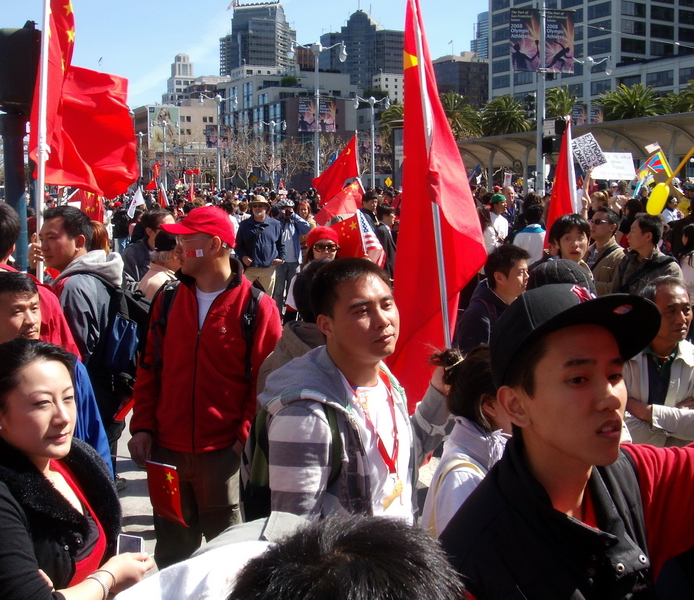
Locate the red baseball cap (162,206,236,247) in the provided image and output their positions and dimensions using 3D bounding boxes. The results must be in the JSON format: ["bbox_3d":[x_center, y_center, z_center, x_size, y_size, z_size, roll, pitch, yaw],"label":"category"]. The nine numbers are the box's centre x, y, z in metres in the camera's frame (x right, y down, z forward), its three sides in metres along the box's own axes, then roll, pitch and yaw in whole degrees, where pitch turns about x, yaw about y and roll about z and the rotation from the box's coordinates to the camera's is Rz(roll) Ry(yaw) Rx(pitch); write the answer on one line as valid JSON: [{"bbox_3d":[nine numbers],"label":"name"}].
[{"bbox_3d":[-0.528,-0.259,3.120,0.270,0.140,0.180,7,4,-22],"label":"red baseball cap"}]

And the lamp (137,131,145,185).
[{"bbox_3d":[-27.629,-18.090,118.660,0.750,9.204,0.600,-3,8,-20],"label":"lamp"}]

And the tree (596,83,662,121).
[{"bbox_3d":[23.802,-13.139,74.934,5.800,10.591,5.800,0,7,0],"label":"tree"}]

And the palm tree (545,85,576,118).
[{"bbox_3d":[19.859,-14.312,82.015,5.000,11.000,5.000,0,7,0],"label":"palm tree"}]

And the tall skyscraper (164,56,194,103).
[{"bbox_3d":[-103.649,-113.036,558.752,24.000,84.000,24.000,-4,8,-28],"label":"tall skyscraper"}]

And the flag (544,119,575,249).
[{"bbox_3d":[1.452,-0.782,6.000,0.250,0.930,0.180,0,7,6],"label":"flag"}]

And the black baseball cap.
[{"bbox_3d":[0.306,0.032,1.260,0.190,0.135,0.270,8,-37,-30],"label":"black baseball cap"}]

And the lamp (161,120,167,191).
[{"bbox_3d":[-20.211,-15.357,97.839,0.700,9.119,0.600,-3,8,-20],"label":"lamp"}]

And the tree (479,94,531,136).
[{"bbox_3d":[16.135,-15.363,90.106,5.000,11.000,5.000,0,7,0],"label":"tree"}]

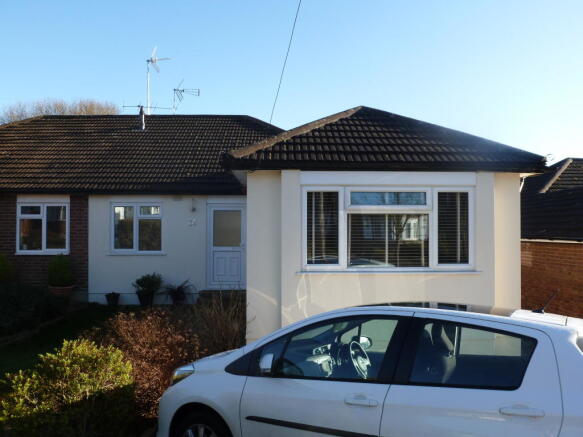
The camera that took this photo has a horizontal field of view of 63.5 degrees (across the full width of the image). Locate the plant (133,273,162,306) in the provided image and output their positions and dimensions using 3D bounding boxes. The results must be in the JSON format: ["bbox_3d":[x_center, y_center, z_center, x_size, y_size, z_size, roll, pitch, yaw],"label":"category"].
[{"bbox_3d":[-3.239,1.599,10.620,0.660,0.760,0.620,0,-1,0],"label":"plant"}]

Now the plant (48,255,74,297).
[{"bbox_3d":[-5.035,1.278,10.300,0.550,0.980,0.550,0,-1,0],"label":"plant"}]

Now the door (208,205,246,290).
[{"bbox_3d":[-1.498,0.662,10.950,0.930,2.000,0.100,0,-1,0],"label":"door"}]

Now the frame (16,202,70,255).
[{"bbox_3d":[-5.759,0.239,10.950,1.240,1.200,0.100,0,-1,0],"label":"frame"}]

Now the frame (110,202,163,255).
[{"bbox_3d":[-3.595,0.239,10.950,1.210,1.200,0.100,0,-1,0],"label":"frame"}]

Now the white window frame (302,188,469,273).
[{"bbox_3d":[1.333,0.144,6.480,2.370,1.180,0.100,0,-1,0],"label":"white window frame"}]

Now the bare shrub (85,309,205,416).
[{"bbox_3d":[-1.777,1.753,5.700,1.420,1.150,1.250,0,-1,0],"label":"bare shrub"}]

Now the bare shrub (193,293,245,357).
[{"bbox_3d":[-1.129,1.670,7.500,0.950,1.000,0.900,0,-1,0],"label":"bare shrub"}]

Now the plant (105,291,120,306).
[{"bbox_3d":[-4.039,1.818,10.650,0.340,0.330,0.340,0,-1,0],"label":"plant"}]

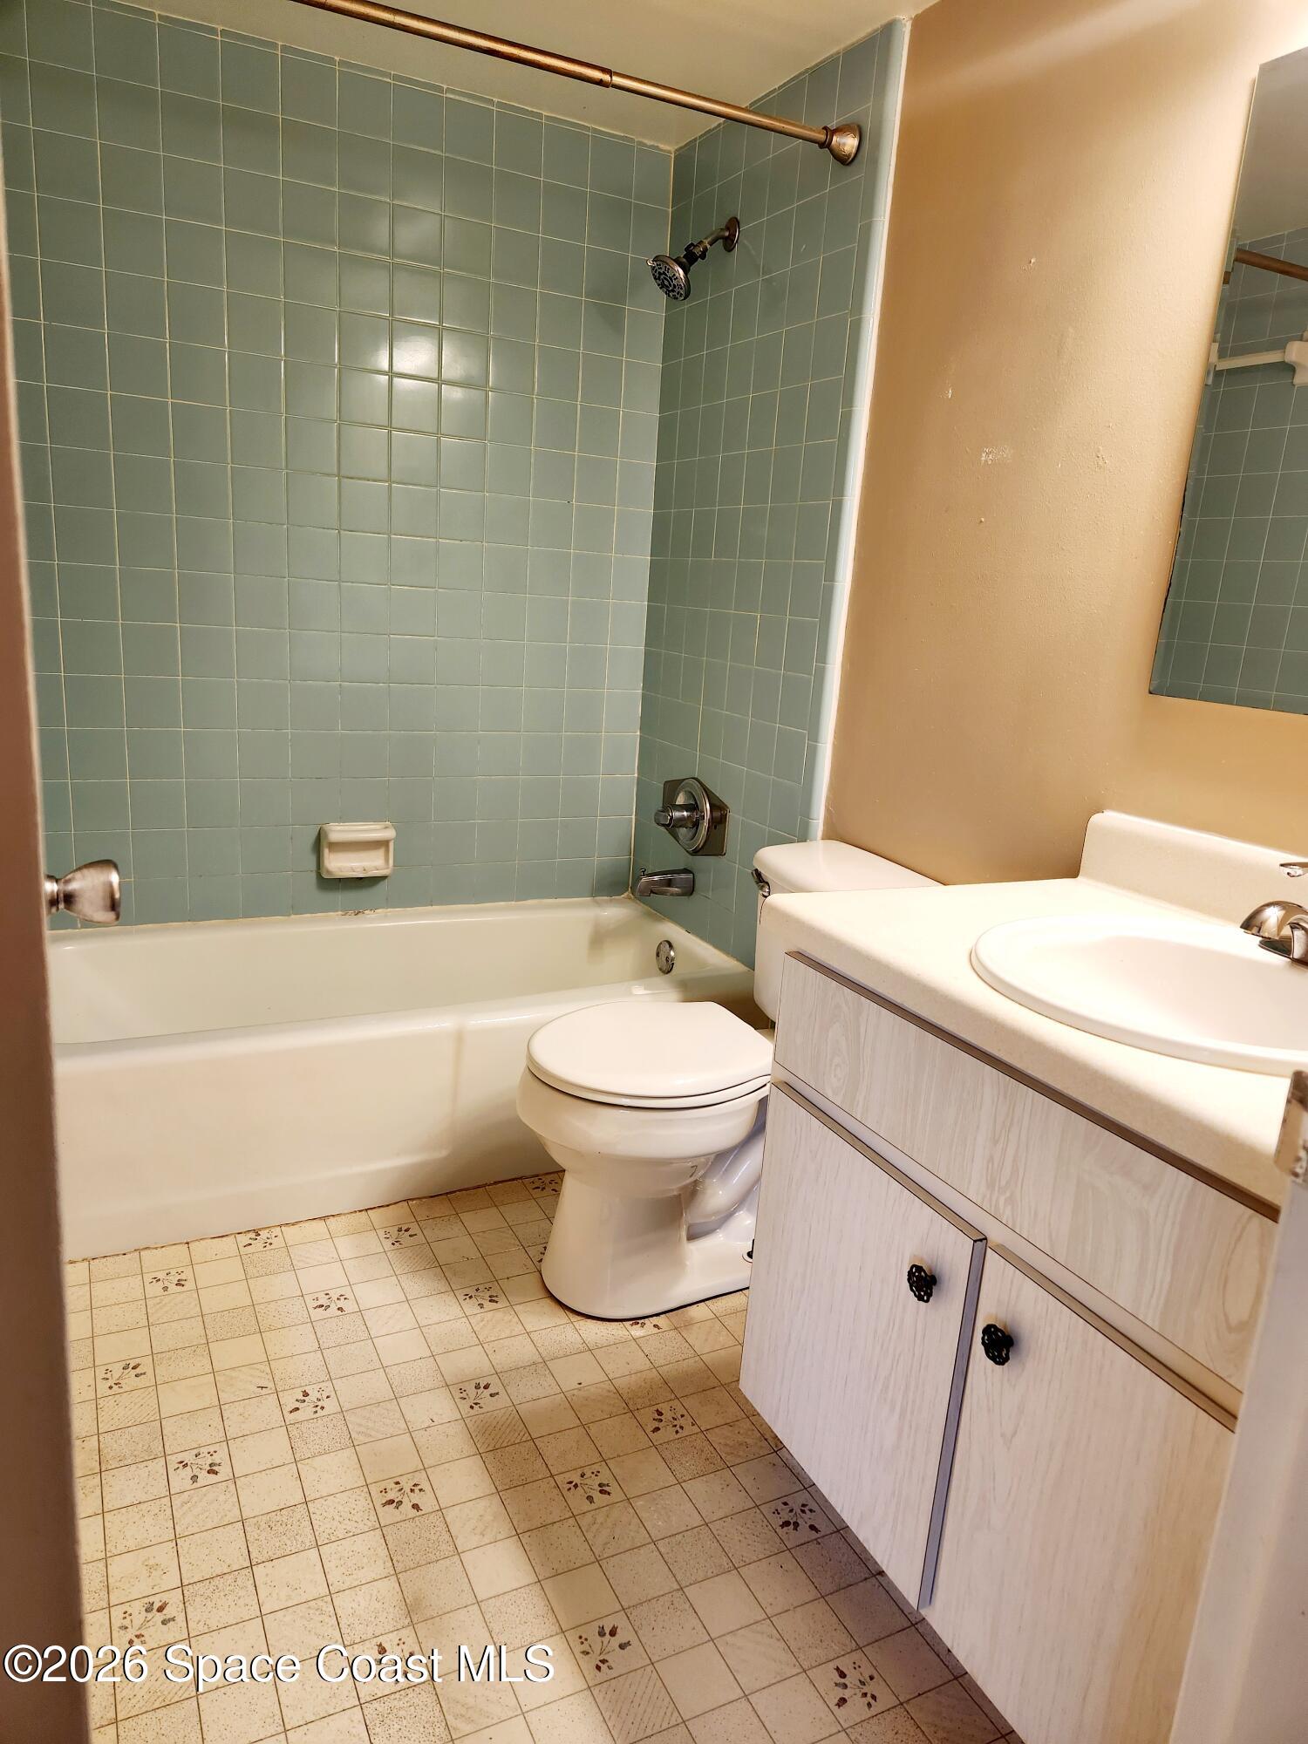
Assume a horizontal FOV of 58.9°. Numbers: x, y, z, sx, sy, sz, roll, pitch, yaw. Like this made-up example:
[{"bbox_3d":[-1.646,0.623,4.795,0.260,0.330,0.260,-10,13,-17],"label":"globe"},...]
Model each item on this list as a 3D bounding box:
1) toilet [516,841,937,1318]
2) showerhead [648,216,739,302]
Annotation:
[{"bbox_3d":[0.104,0.343,1.946,0.715,0.690,0.450,-3,16,-27],"label":"toilet"},{"bbox_3d":[0.076,-1.279,2.400,0.203,0.176,0.086,-3,16,-27],"label":"showerhead"}]

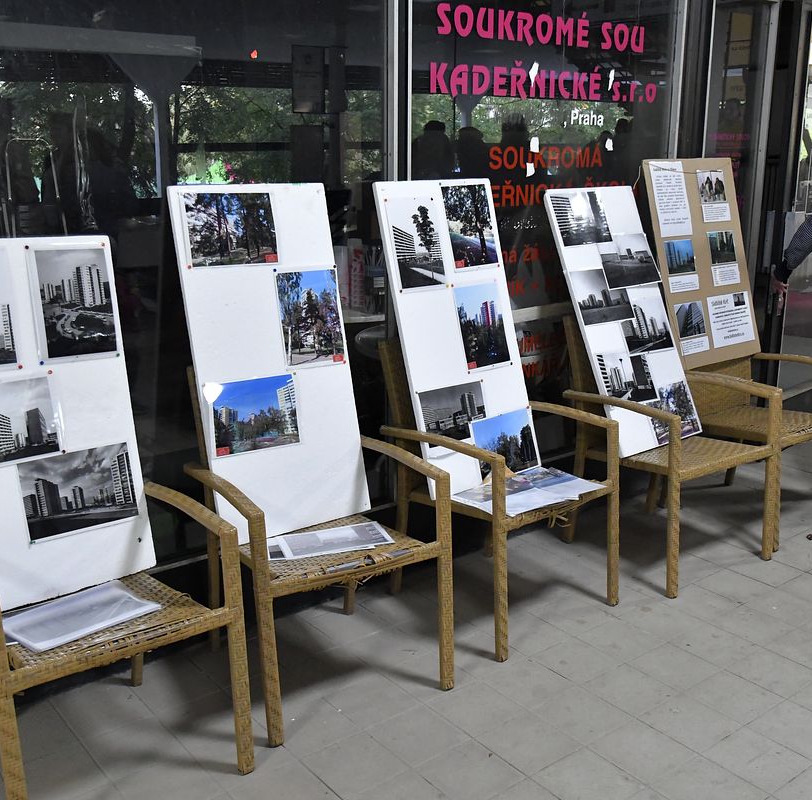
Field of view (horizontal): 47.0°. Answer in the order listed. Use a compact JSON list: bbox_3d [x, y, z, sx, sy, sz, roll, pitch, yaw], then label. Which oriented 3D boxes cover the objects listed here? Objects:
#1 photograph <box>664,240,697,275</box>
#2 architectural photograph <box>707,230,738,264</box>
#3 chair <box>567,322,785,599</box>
[{"bbox_3d":[1.097,-0.569,3.729,0.180,0.136,0.006,-11,3,-37],"label":"photograph"},{"bbox_3d":[1.334,-0.642,3.930,0.190,0.133,0.004,-12,2,-38],"label":"architectural photograph"},{"bbox_3d":[0.986,0.152,3.486,0.574,0.890,0.600,-10,17,-32],"label":"chair"}]

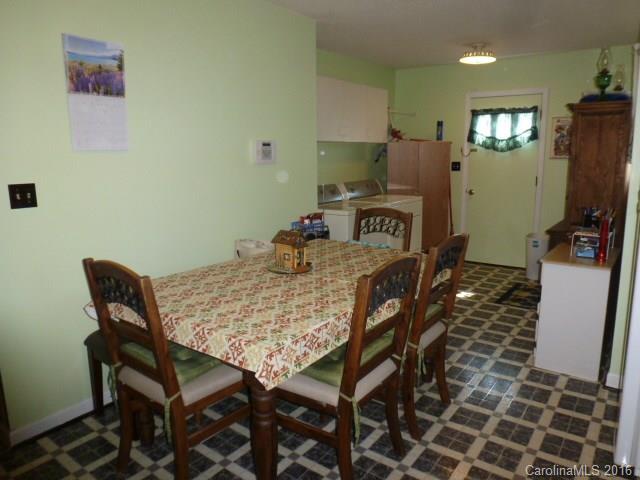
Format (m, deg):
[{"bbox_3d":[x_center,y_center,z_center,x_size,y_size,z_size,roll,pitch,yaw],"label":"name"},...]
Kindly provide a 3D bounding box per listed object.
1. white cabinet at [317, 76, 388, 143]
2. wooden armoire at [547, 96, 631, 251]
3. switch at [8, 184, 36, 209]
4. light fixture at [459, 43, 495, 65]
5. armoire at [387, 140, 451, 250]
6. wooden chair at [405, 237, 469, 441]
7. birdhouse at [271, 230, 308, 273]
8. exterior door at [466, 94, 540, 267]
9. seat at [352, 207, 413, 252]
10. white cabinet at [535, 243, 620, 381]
[{"bbox_3d":[0.222,-1.335,4.713,0.302,0.603,1.501,7,14,37],"label":"white cabinet"},{"bbox_3d":[2.184,-0.188,3.552,0.526,1.716,0.986,7,14,37],"label":"wooden armoire"},{"bbox_3d":[-1.397,-0.205,2.093,0.012,0.115,0.117,7,14,37],"label":"switch"},{"bbox_3d":[1.598,-1.887,4.494,0.382,0.201,0.382,7,14,37],"label":"light fixture"},{"bbox_3d":[1.230,-0.434,5.484,0.381,1.505,0.885,7,14,37],"label":"armoire"},{"bbox_3d":[0.428,0.453,2.347,0.504,0.974,0.448,7,14,37],"label":"wooden chair"},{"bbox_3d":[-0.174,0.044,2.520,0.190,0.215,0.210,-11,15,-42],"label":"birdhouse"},{"bbox_3d":[2.150,-0.676,5.274,0.813,2.029,0.049,7,14,37],"label":"exterior door"},{"bbox_3d":[0.309,0.312,3.100,0.470,0.974,0.526,7,14,37],"label":"seat"},{"bbox_3d":[1.704,0.436,2.938,0.397,0.721,0.650,7,14,37],"label":"white cabinet"}]

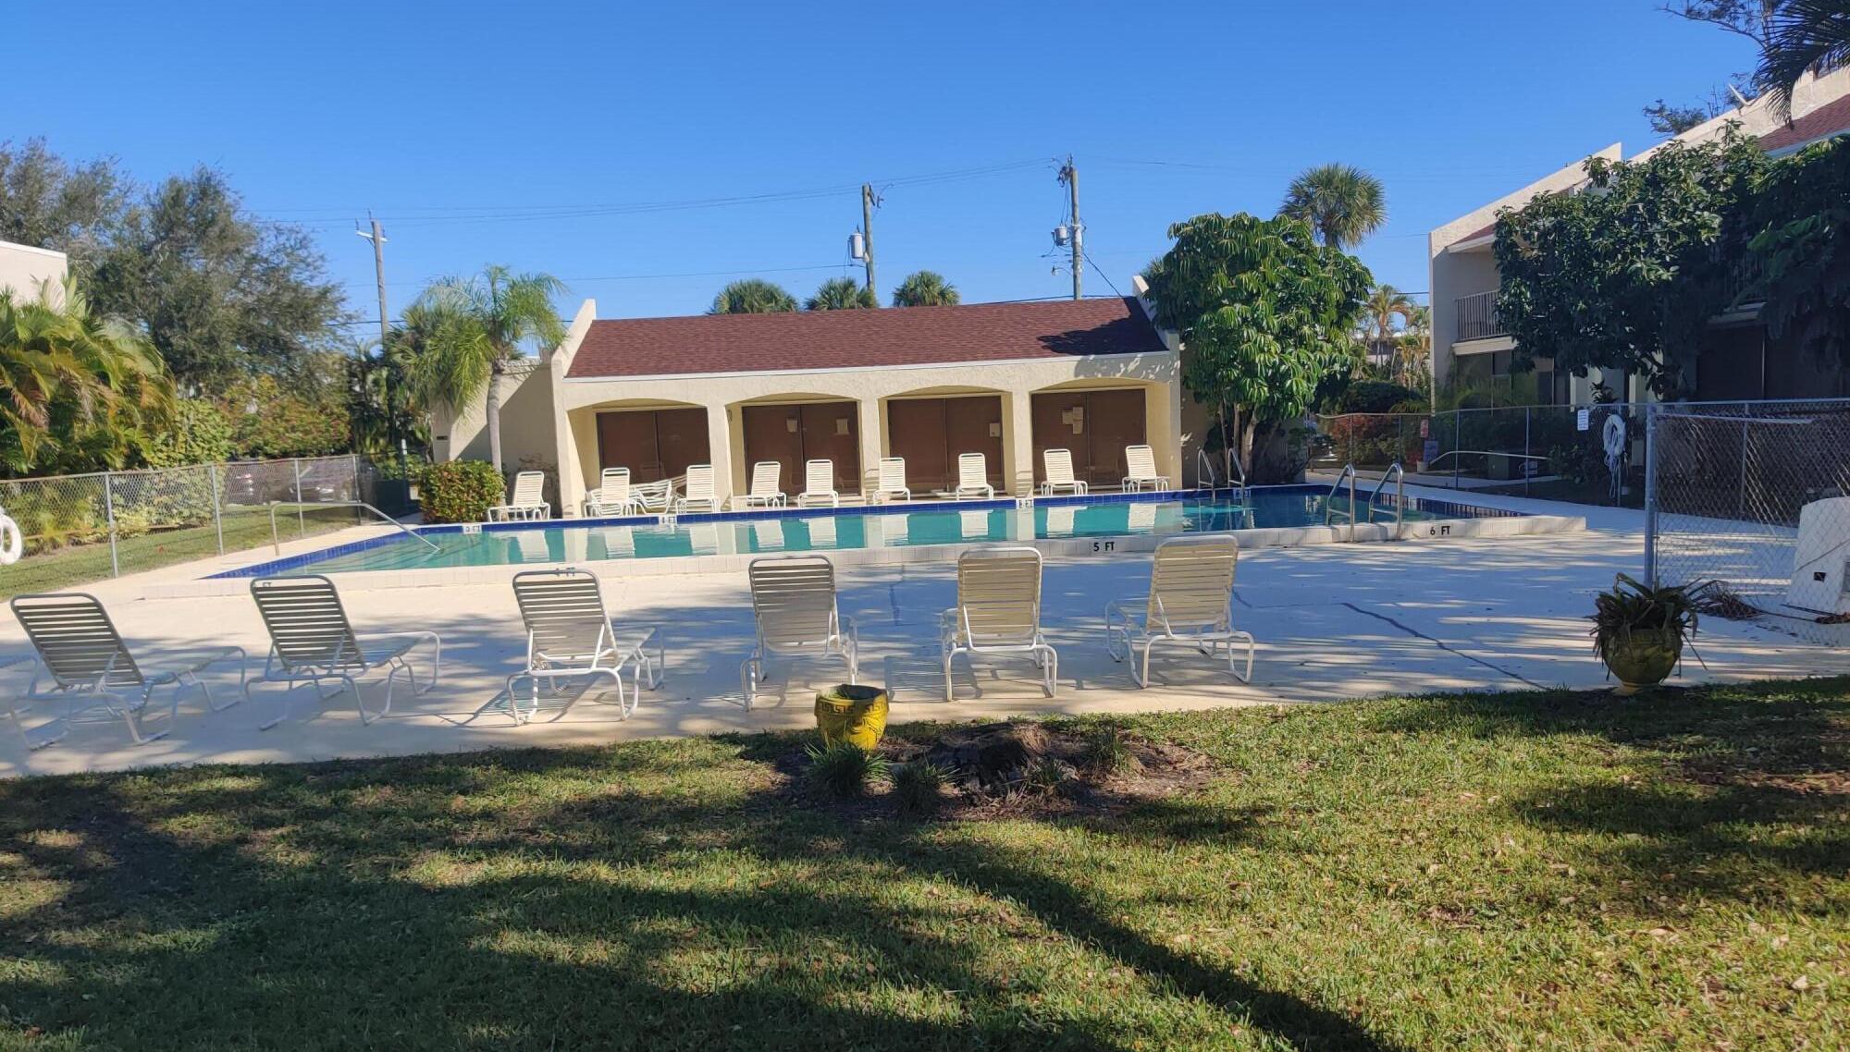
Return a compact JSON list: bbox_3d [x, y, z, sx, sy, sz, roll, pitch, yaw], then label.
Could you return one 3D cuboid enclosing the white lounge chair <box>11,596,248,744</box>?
[{"bbox_3d":[-5.031,0.804,9.195,0.670,0.960,1.530,-2,4,1],"label":"white lounge chair"}]

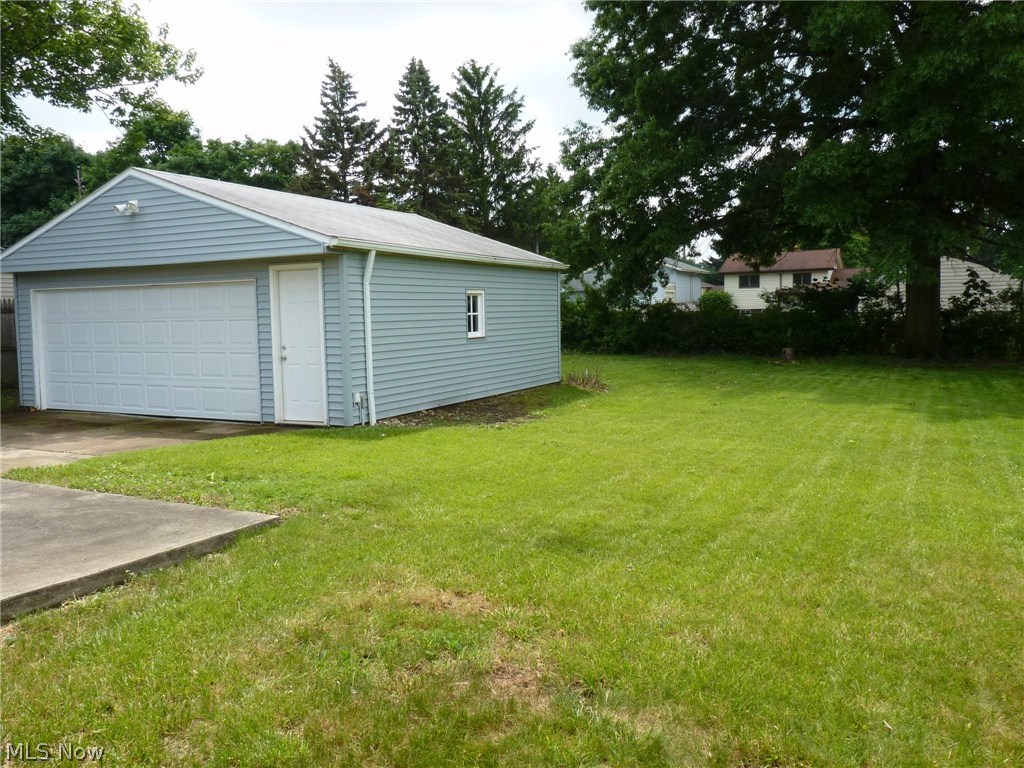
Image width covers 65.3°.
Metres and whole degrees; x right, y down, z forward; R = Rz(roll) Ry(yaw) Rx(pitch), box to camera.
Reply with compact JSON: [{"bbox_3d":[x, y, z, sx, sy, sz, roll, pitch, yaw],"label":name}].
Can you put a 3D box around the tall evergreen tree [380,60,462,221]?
[{"bbox_3d":[-4.069,-8.159,36.283,4.500,12.940,4.500,2,6,27],"label":"tall evergreen tree"}]

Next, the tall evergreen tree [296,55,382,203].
[{"bbox_3d":[-8.088,-8.496,37.795,4.700,13.486,4.700,2,6,27],"label":"tall evergreen tree"}]

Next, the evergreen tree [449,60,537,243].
[{"bbox_3d":[-0.887,-7.897,35.278,4.800,12.483,4.800,2,6,27],"label":"evergreen tree"}]

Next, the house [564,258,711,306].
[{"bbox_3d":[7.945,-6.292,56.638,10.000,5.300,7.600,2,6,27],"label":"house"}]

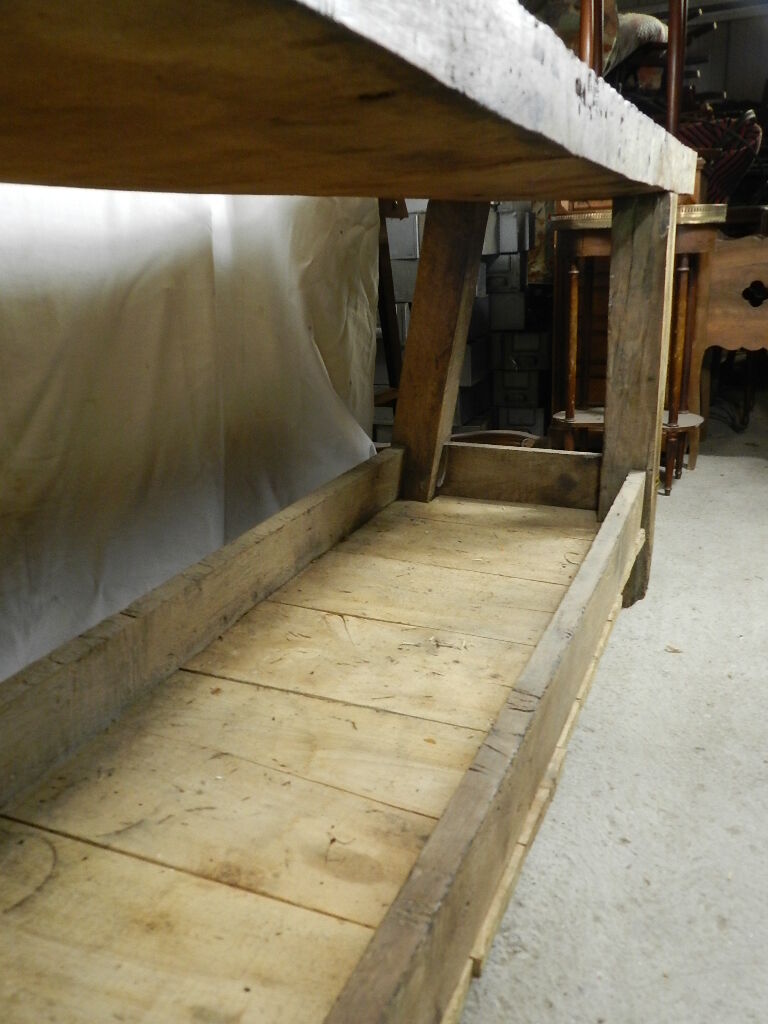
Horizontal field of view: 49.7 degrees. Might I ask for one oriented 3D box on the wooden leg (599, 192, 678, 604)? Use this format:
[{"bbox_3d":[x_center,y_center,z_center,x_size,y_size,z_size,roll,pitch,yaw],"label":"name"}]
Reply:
[{"bbox_3d":[0.472,-0.195,1.563,0.094,0.752,0.103,6,20,23],"label":"wooden leg"}]

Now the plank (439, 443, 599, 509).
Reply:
[{"bbox_3d":[0.277,-0.075,1.701,0.351,0.115,0.027,6,20,23],"label":"plank"}]

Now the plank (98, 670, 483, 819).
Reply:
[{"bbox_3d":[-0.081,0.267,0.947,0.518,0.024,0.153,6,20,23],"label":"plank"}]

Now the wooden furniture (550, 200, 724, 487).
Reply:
[{"bbox_3d":[0.679,-0.445,2.294,0.418,0.743,0.254,6,20,23],"label":"wooden furniture"}]

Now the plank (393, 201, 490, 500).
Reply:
[{"bbox_3d":[0.102,-0.260,1.708,0.095,0.713,0.097,16,24,19],"label":"plank"}]

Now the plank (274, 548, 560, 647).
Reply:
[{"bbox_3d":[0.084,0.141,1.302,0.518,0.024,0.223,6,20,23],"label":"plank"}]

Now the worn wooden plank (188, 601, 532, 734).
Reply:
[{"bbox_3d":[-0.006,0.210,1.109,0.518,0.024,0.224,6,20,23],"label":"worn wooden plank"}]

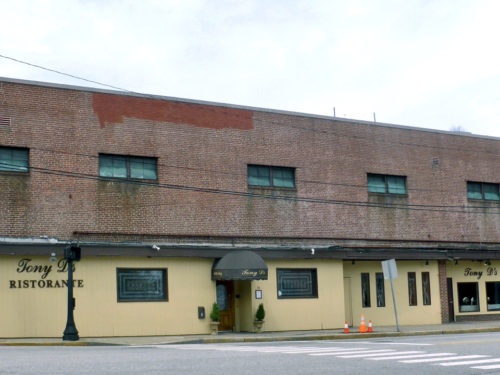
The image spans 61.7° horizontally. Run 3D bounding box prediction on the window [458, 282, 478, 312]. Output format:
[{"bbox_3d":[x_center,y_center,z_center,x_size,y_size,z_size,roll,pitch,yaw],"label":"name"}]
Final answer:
[{"bbox_3d":[10.142,5.094,19.400,1.240,1.370,0.130,3,-8,-19],"label":"window"}]

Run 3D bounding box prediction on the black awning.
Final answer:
[{"bbox_3d":[-0.381,2.925,15.650,2.080,1.080,0.900,3,-8,-19],"label":"black awning"}]

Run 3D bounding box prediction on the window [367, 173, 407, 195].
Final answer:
[{"bbox_3d":[5.990,-0.131,18.250,1.990,0.830,0.150,3,-8,-19],"label":"window"}]

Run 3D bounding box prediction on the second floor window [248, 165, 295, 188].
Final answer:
[{"bbox_3d":[0.865,-0.419,16.550,1.990,0.830,0.150,3,-8,-19],"label":"second floor window"}]

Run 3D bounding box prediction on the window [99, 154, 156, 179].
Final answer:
[{"bbox_3d":[-4.293,-0.709,14.850,1.990,0.830,0.150,3,-8,-19],"label":"window"}]

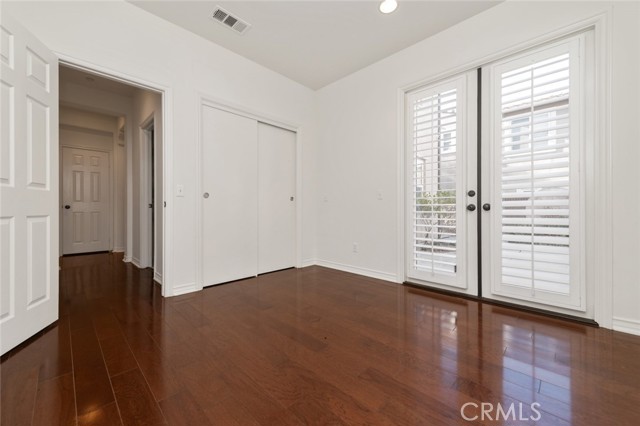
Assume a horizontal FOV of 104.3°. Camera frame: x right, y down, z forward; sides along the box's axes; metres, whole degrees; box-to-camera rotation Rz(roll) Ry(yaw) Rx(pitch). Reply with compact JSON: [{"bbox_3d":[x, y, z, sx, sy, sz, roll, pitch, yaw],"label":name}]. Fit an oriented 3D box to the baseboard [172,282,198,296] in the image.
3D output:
[{"bbox_3d":[-1.408,0.797,2.603,0.018,0.093,0.237,0,0,45],"label":"baseboard"}]

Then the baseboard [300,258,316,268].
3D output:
[{"bbox_3d":[-0.167,0.794,3.856,0.018,0.093,0.301,0,0,45],"label":"baseboard"}]

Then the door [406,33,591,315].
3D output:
[{"bbox_3d":[1.568,-0.291,2.424,1.479,2.188,0.100,0,0,45],"label":"door"}]

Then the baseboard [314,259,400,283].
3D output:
[{"bbox_3d":[0.427,0.794,3.466,1.411,0.093,0.018,0,0,45],"label":"baseboard"}]

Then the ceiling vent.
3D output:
[{"bbox_3d":[-0.896,-1.919,2.504,0.193,0.020,0.351,0,0,45],"label":"ceiling vent"}]

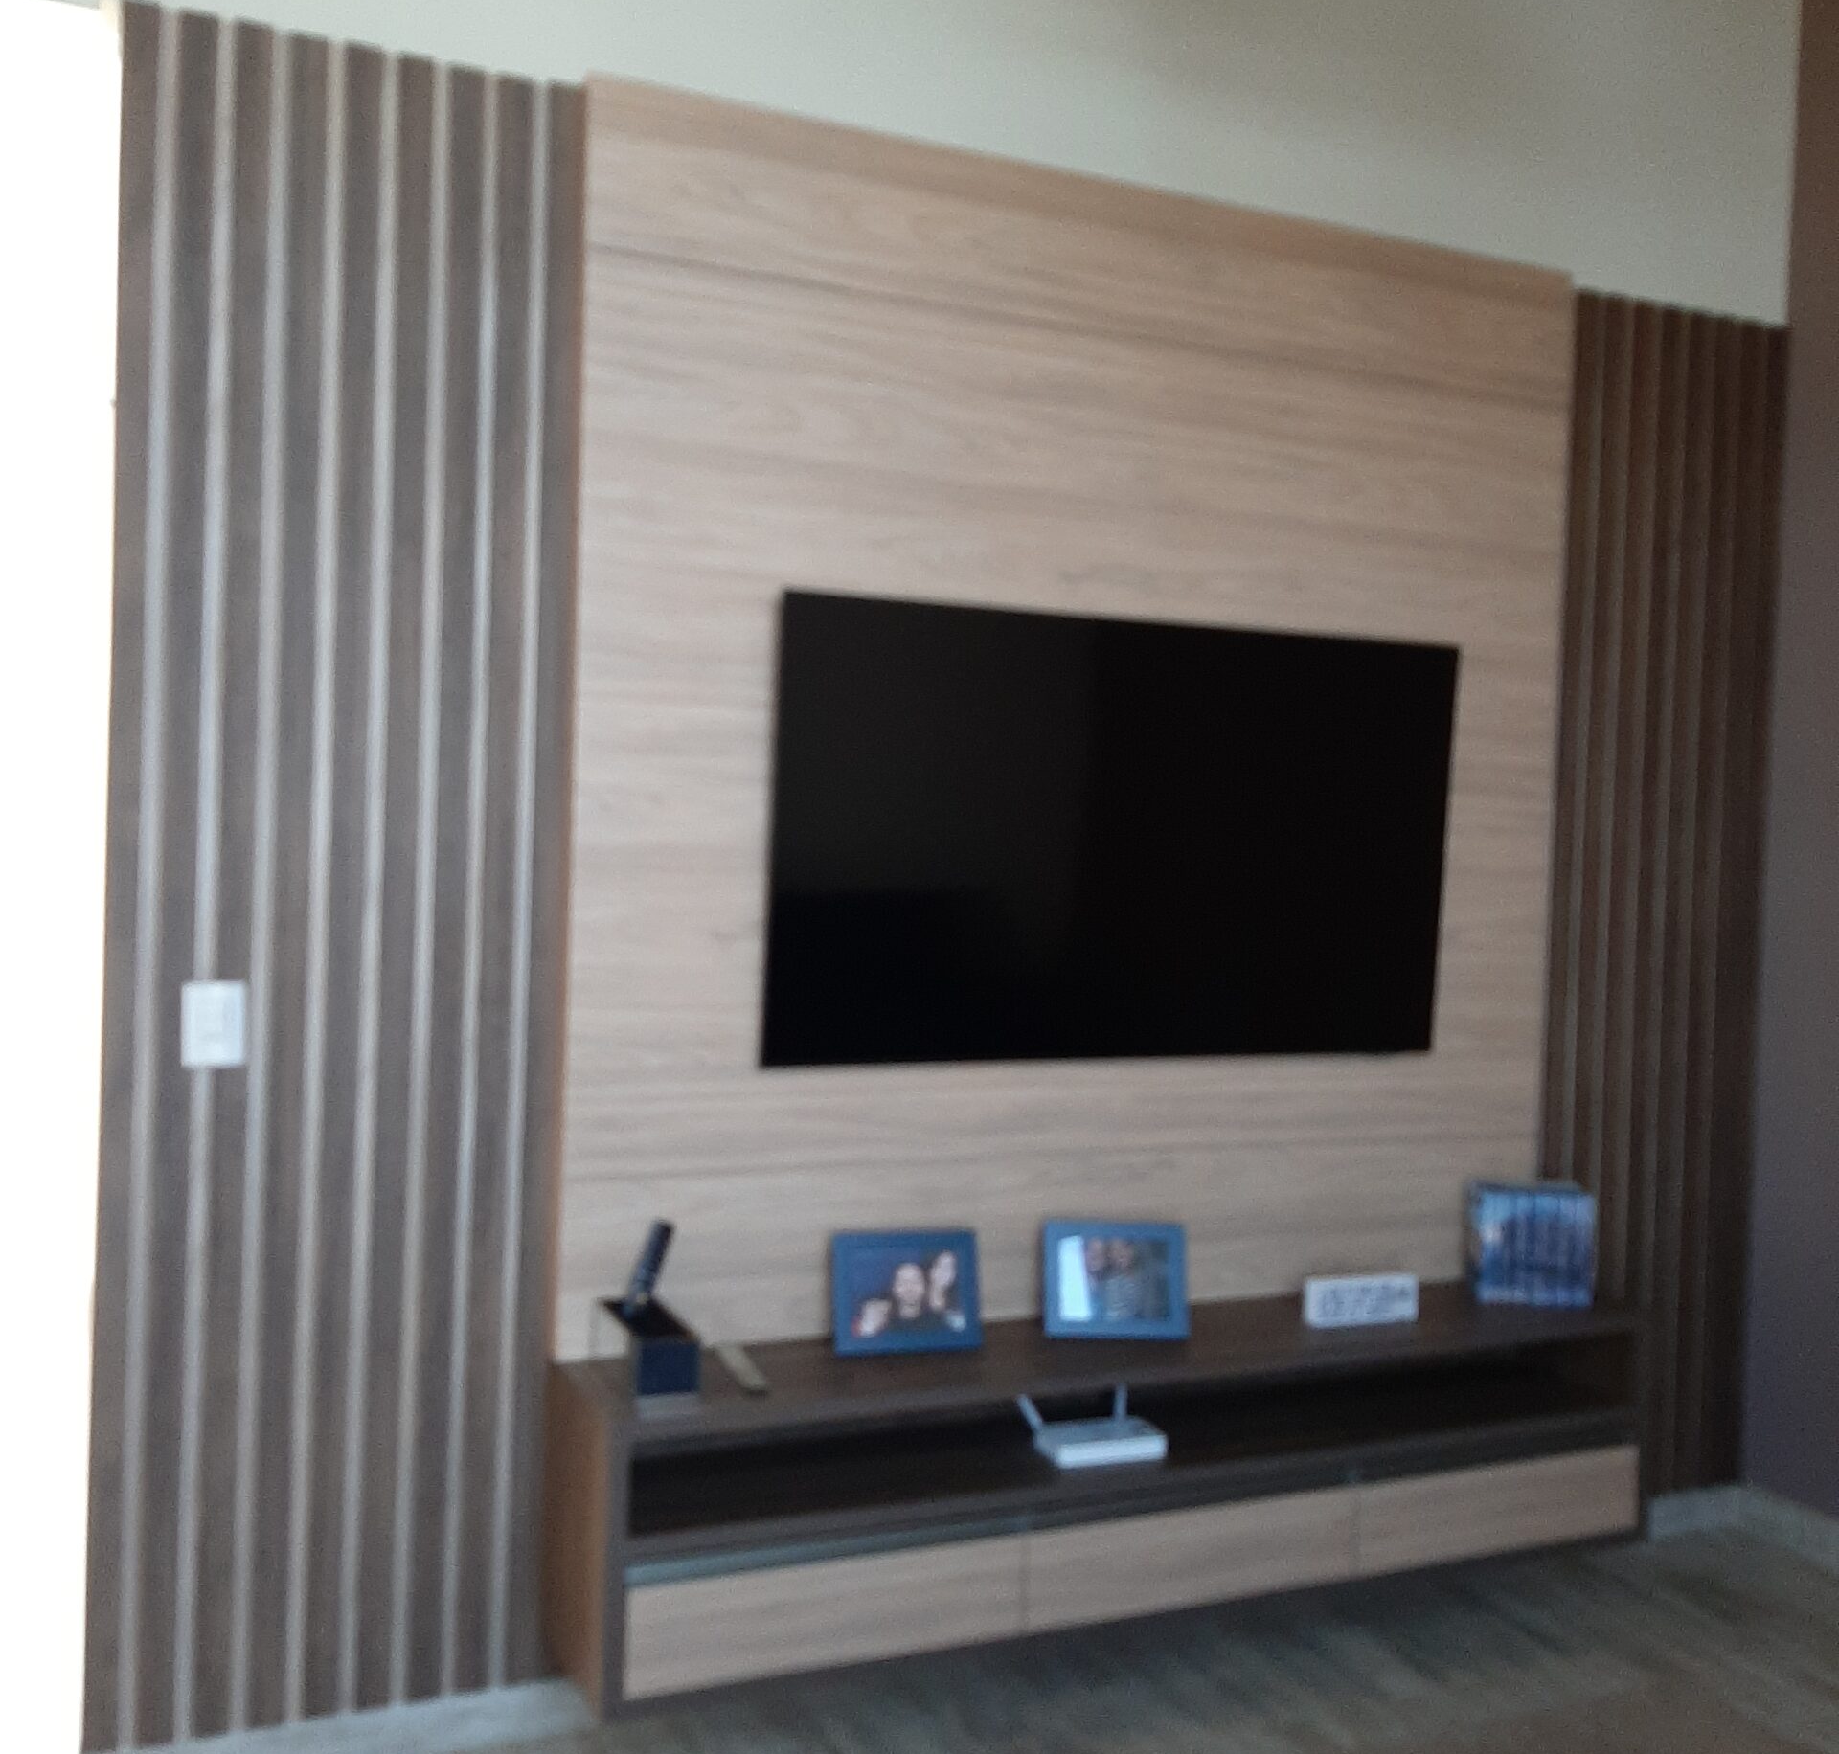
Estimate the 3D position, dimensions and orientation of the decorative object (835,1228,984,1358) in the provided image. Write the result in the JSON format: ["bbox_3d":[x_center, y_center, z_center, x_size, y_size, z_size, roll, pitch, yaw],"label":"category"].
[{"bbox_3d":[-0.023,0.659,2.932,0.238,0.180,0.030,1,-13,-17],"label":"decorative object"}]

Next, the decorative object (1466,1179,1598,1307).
[{"bbox_3d":[1.108,0.666,3.358,0.202,0.204,0.130,2,1,3],"label":"decorative object"}]

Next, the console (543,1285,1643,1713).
[{"bbox_3d":[0.363,0.950,3.011,1.870,0.393,0.332,1,1,-24],"label":"console"}]

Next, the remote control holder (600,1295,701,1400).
[{"bbox_3d":[-0.381,0.667,2.614,0.085,0.088,0.175,1,1,-24],"label":"remote control holder"}]

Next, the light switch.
[{"bbox_3d":[-0.989,0.206,2.584,0.082,0.117,0.012,1,1,-24],"label":"light switch"}]

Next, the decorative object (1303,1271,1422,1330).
[{"bbox_3d":[0.751,0.722,3.143,0.217,0.081,0.025,1,1,-20],"label":"decorative object"}]

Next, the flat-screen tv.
[{"bbox_3d":[0.353,-0.060,3.080,1.284,0.726,0.050,1,4,-24],"label":"flat-screen tv"}]

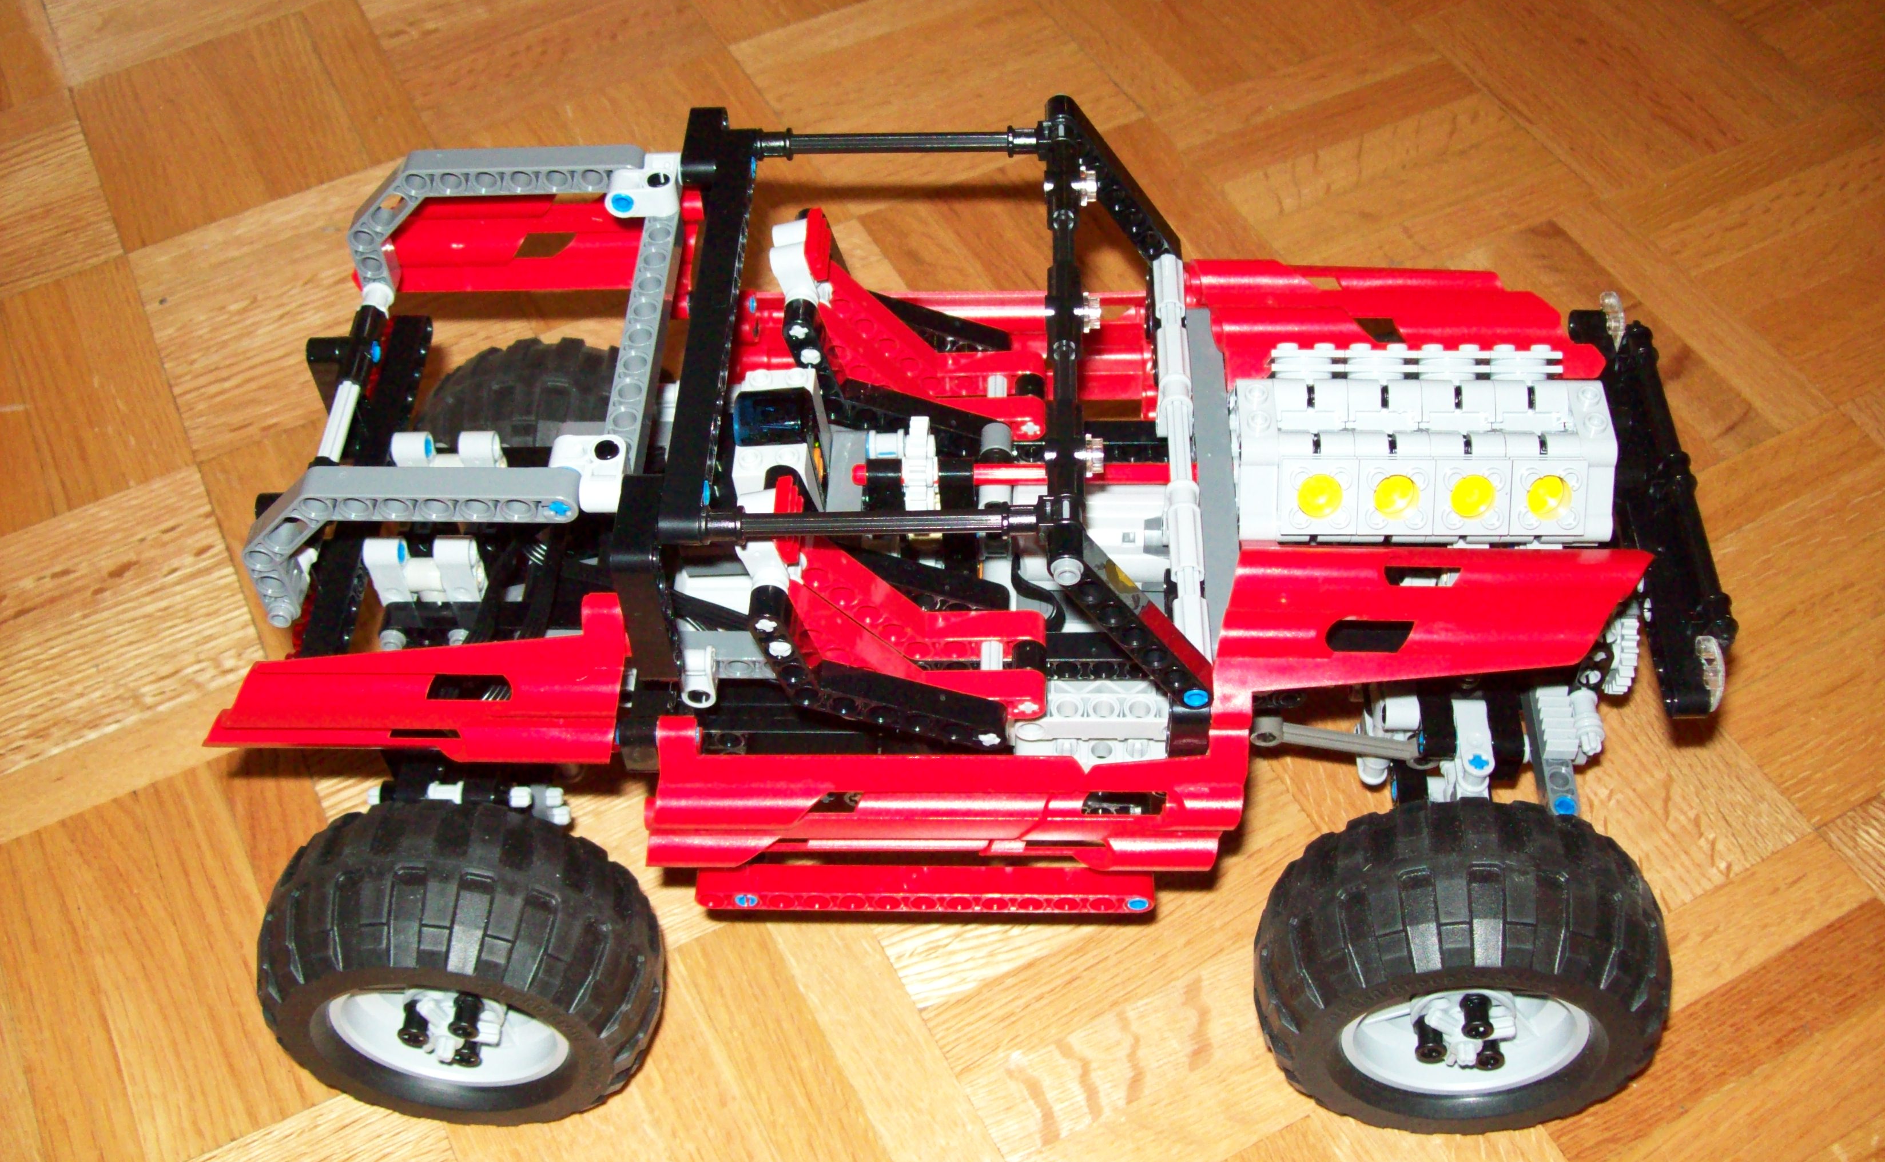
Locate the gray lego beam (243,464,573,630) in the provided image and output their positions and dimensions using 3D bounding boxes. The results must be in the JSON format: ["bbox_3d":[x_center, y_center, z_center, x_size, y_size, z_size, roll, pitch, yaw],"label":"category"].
[{"bbox_3d":[-0.105,-0.007,0.394,0.071,0.039,0.008,0,52,3],"label":"gray lego beam"}]

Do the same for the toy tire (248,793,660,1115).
[{"bbox_3d":[-0.113,0.093,0.468,0.096,0.096,0.045,2,51,5],"label":"toy tire"}]

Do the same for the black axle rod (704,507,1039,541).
[{"bbox_3d":[-0.014,-0.011,0.370,0.064,0.007,0.007,0,51,3],"label":"black axle rod"}]

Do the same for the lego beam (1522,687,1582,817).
[{"bbox_3d":[0.155,0.034,0.506,0.008,0.008,0.071,0,51,3],"label":"lego beam"}]

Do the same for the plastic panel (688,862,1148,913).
[{"bbox_3d":[-0.004,0.069,0.442,0.103,0.008,0.008,0,51,3],"label":"plastic panel"}]

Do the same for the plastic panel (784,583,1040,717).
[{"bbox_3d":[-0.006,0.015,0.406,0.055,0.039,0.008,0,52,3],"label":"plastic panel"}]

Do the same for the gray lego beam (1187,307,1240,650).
[{"bbox_3d":[0.061,-0.022,0.441,0.008,0.008,0.104,0,52,3],"label":"gray lego beam"}]

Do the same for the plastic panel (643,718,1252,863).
[{"bbox_3d":[-0.001,0.046,0.419,0.130,0.046,0.014,0,52,3],"label":"plastic panel"}]

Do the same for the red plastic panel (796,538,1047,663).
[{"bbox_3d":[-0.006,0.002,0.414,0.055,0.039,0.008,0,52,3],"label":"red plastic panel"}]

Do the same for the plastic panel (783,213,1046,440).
[{"bbox_3d":[-0.003,-0.059,0.453,0.056,0.056,0.026,0,51,3],"label":"plastic panel"}]

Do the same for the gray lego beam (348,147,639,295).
[{"bbox_3d":[-0.101,-0.082,0.453,0.071,0.040,0.008,0,51,3],"label":"gray lego beam"}]

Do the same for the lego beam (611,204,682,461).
[{"bbox_3d":[-0.063,-0.050,0.414,0.008,0.008,0.087,0,51,3],"label":"lego beam"}]

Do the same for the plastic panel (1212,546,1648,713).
[{"bbox_3d":[0.101,0.010,0.402,0.094,0.013,0.041,0,52,3],"label":"plastic panel"}]

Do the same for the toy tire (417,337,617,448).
[{"bbox_3d":[-0.106,-0.027,0.564,0.095,0.095,0.044,0,52,3],"label":"toy tire"}]

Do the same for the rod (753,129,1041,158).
[{"bbox_3d":[-0.010,-0.098,0.440,0.064,0.007,0.007,0,51,3],"label":"rod"}]

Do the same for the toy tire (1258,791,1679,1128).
[{"bbox_3d":[0.121,0.093,0.459,0.096,0.096,0.045,1,51,4],"label":"toy tire"}]

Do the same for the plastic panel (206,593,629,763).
[{"bbox_3d":[-0.105,0.021,0.405,0.086,0.013,0.042,0,52,3],"label":"plastic panel"}]

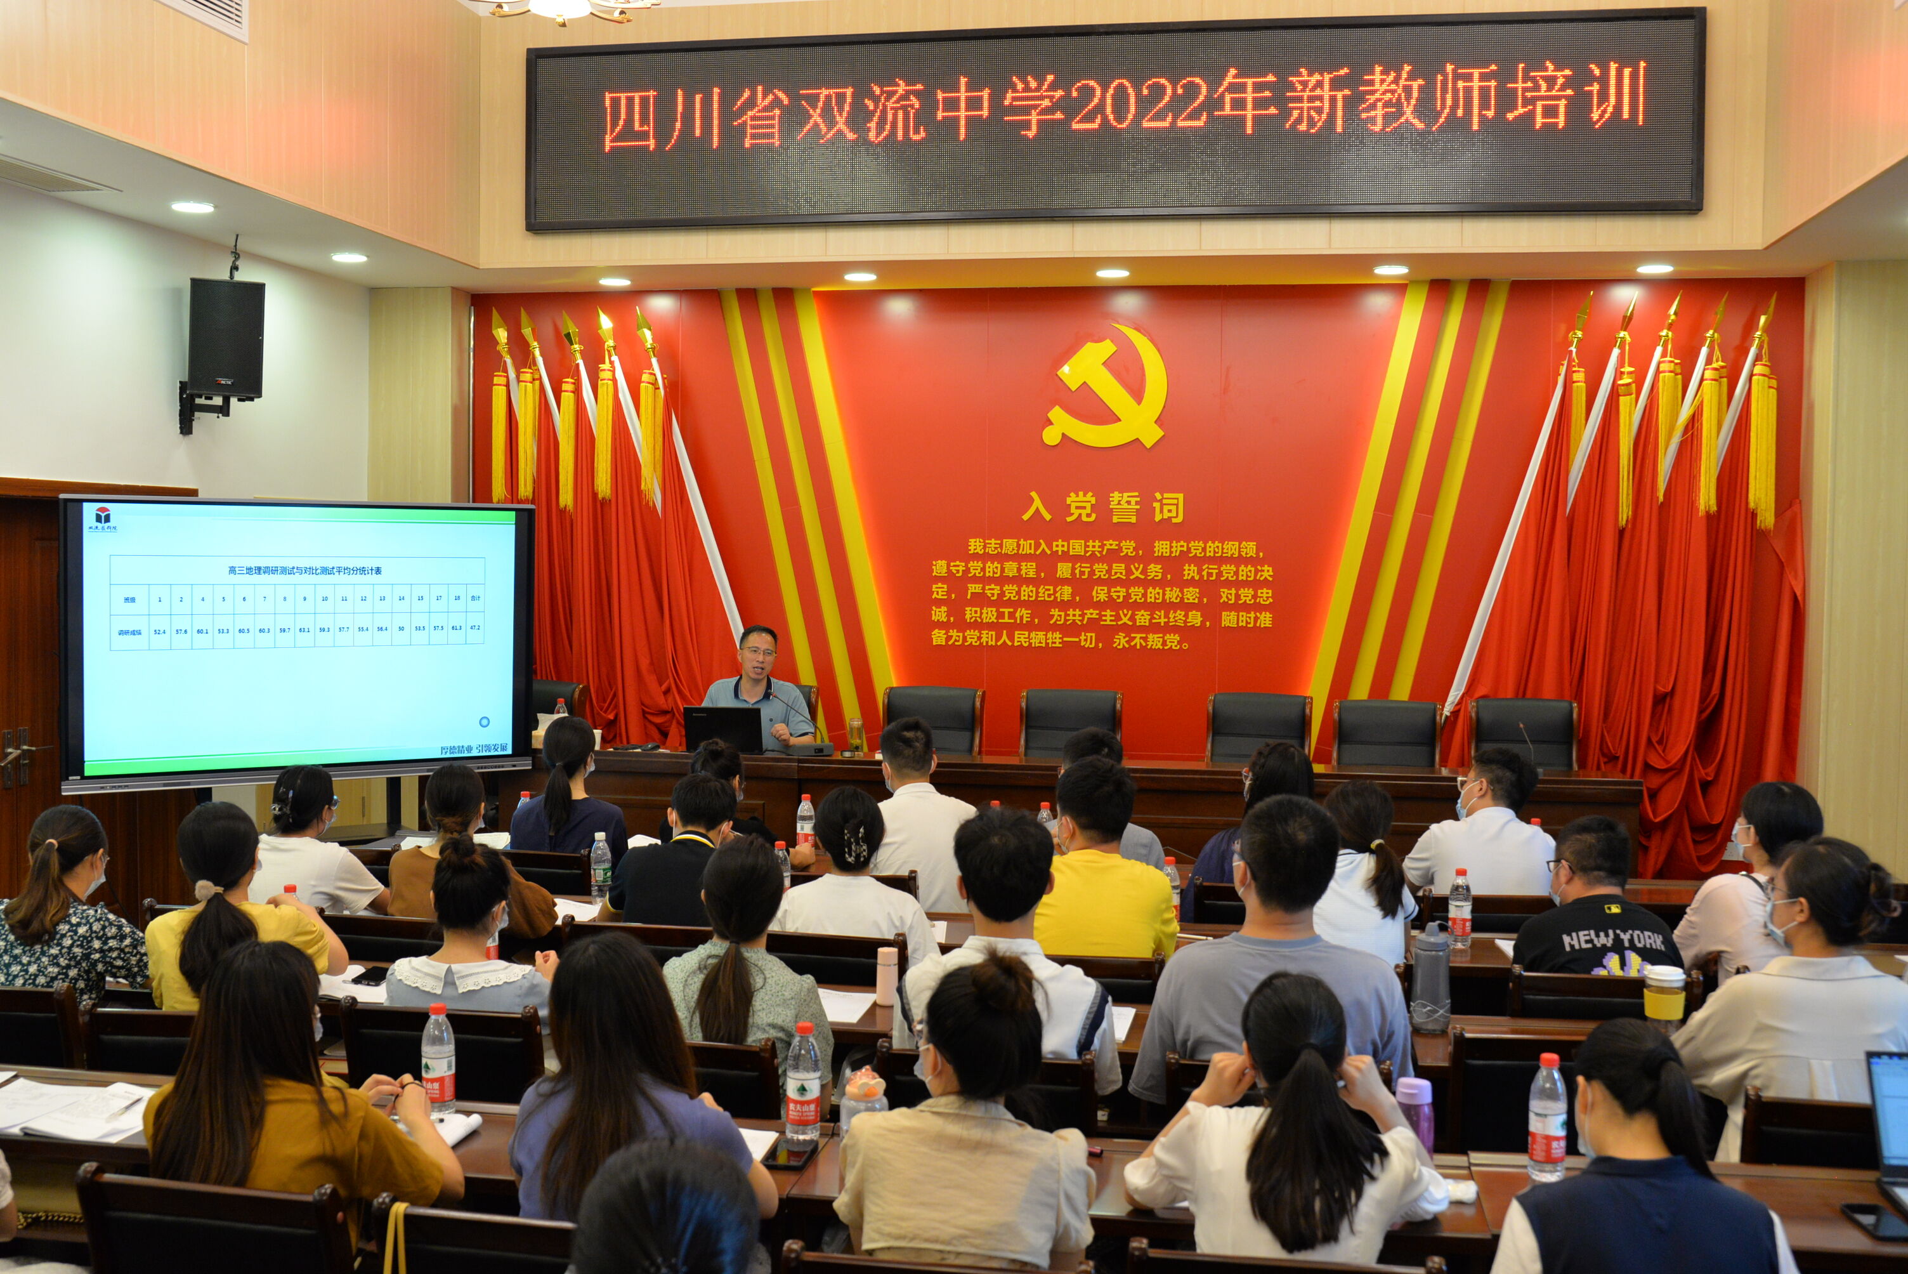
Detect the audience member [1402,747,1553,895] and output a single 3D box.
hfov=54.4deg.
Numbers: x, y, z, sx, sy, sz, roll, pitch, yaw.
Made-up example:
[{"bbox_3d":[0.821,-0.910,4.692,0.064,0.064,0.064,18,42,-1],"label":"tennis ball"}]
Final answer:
[{"bbox_3d":[1.570,0.992,5.894,0.500,1.319,0.750,0,3,-13],"label":"audience member"}]

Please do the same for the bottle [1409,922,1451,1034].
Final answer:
[{"bbox_3d":[1.176,0.838,4.575,0.090,0.260,0.090,1,3,9],"label":"bottle"}]

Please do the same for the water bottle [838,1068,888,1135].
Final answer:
[{"bbox_3d":[-0.172,0.917,3.602,0.091,0.172,0.091,0,3,0],"label":"water bottle"}]

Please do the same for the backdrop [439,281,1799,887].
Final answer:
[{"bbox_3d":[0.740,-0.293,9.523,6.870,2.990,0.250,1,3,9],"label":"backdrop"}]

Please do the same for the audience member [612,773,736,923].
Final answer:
[{"bbox_3d":[-0.702,1.009,5.302,0.490,1.286,0.750,1,3,4],"label":"audience member"}]

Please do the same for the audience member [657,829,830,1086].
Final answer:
[{"bbox_3d":[-0.424,1.063,4.193,0.450,1.284,0.750,1,3,4],"label":"audience member"}]

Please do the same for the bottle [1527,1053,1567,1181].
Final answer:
[{"bbox_3d":[1.116,0.900,3.486,0.065,0.232,0.065,1,3,9],"label":"bottle"}]

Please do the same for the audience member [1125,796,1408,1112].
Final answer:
[{"bbox_3d":[0.661,1.013,3.964,0.550,1.380,0.780,1,3,6],"label":"audience member"}]

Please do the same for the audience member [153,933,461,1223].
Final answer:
[{"bbox_3d":[-1.051,1.103,3.227,0.520,1.230,0.760,1,3,15],"label":"audience member"}]

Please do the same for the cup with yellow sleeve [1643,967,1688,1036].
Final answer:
[{"bbox_3d":[1.694,0.877,4.423,0.095,0.182,0.095,1,3,9],"label":"cup with yellow sleeve"}]

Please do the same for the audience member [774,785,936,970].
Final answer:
[{"bbox_3d":[-0.249,1.044,5.446,0.480,1.260,0.700,1,3,5],"label":"audience member"}]

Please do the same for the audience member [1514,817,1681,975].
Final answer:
[{"bbox_3d":[1.744,1.087,5.120,0.520,1.240,0.700,1,3,6],"label":"audience member"}]

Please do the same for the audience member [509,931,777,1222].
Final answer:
[{"bbox_3d":[-0.457,1.108,3.167,0.470,1.284,0.750,1,3,9],"label":"audience member"}]

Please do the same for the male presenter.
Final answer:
[{"bbox_3d":[-0.913,0.586,8.364,0.520,1.264,0.750,1,3,5],"label":"male presenter"}]

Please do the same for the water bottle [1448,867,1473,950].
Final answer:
[{"bbox_3d":[1.506,0.807,5.511,0.065,0.232,0.065,1,3,9],"label":"water bottle"}]

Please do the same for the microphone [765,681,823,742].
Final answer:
[{"bbox_3d":[-0.741,0.370,8.657,0.310,0.290,0.100,3,3,40],"label":"microphone"}]

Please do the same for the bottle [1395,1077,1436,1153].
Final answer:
[{"bbox_3d":[0.867,0.924,3.471,0.069,0.188,0.069,2,3,24],"label":"bottle"}]

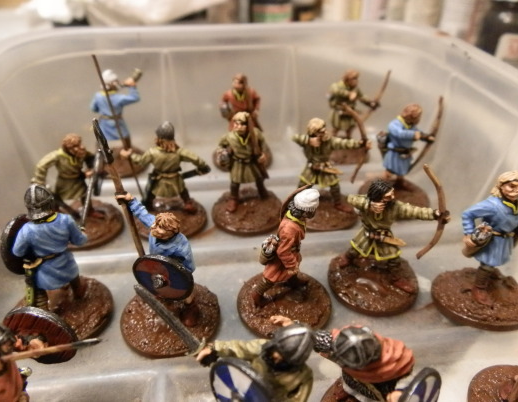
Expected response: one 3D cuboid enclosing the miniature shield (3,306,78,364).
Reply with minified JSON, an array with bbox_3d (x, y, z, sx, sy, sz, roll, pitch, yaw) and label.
[{"bbox_3d":[-0.043,0.027,0.086,0.015,0.015,0.003,6,32,8],"label":"miniature shield"}]

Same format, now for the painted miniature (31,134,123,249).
[{"bbox_3d":[-0.059,-0.006,0.135,0.026,0.034,0.026,-24,40,-33],"label":"painted miniature"}]

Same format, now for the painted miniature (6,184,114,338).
[{"bbox_3d":[-0.053,0.012,0.106,0.026,0.036,0.026,-5,34,-8],"label":"painted miniature"}]

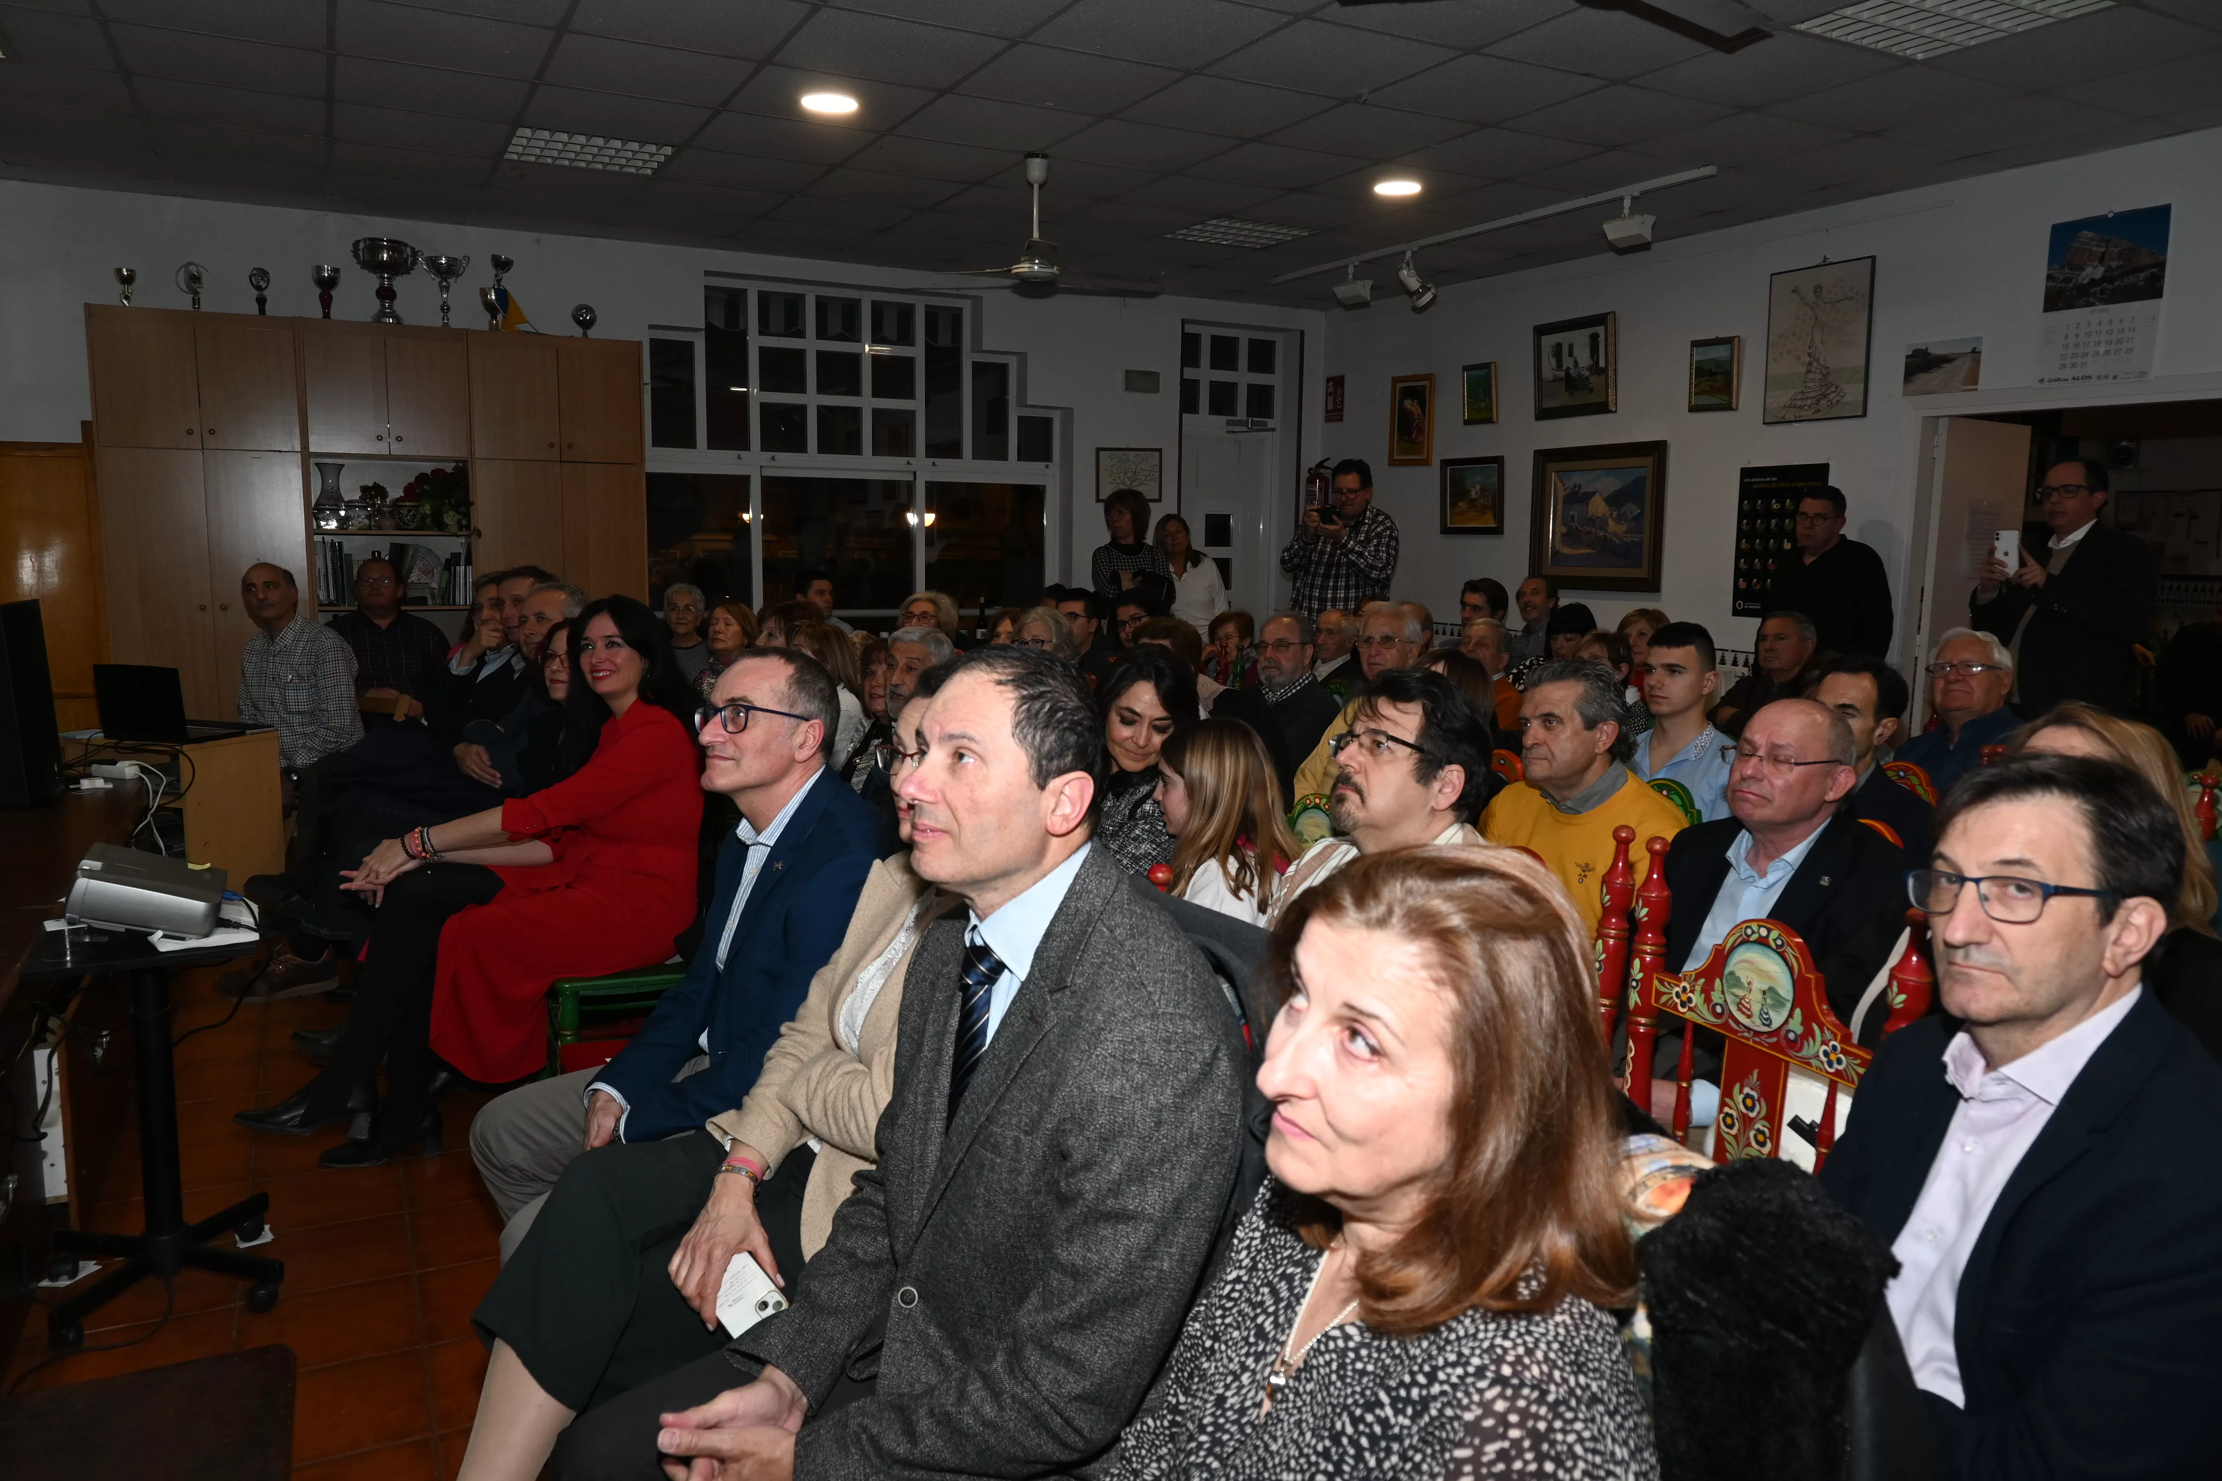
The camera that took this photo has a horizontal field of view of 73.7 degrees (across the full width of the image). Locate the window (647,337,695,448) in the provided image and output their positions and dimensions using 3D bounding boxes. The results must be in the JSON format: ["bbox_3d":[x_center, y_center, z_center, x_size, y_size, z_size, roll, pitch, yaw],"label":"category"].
[{"bbox_3d":[-2.341,-1.851,7.937,0.235,0.570,0.060,-3,9,-28],"label":"window"}]

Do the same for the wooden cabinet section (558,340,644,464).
[{"bbox_3d":[-2.610,-1.699,7.494,0.399,0.588,0.420,-3,9,-27],"label":"wooden cabinet section"}]

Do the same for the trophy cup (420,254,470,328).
[{"bbox_3d":[-3.195,-2.139,7.110,0.235,0.370,0.170,-3,9,-27],"label":"trophy cup"}]

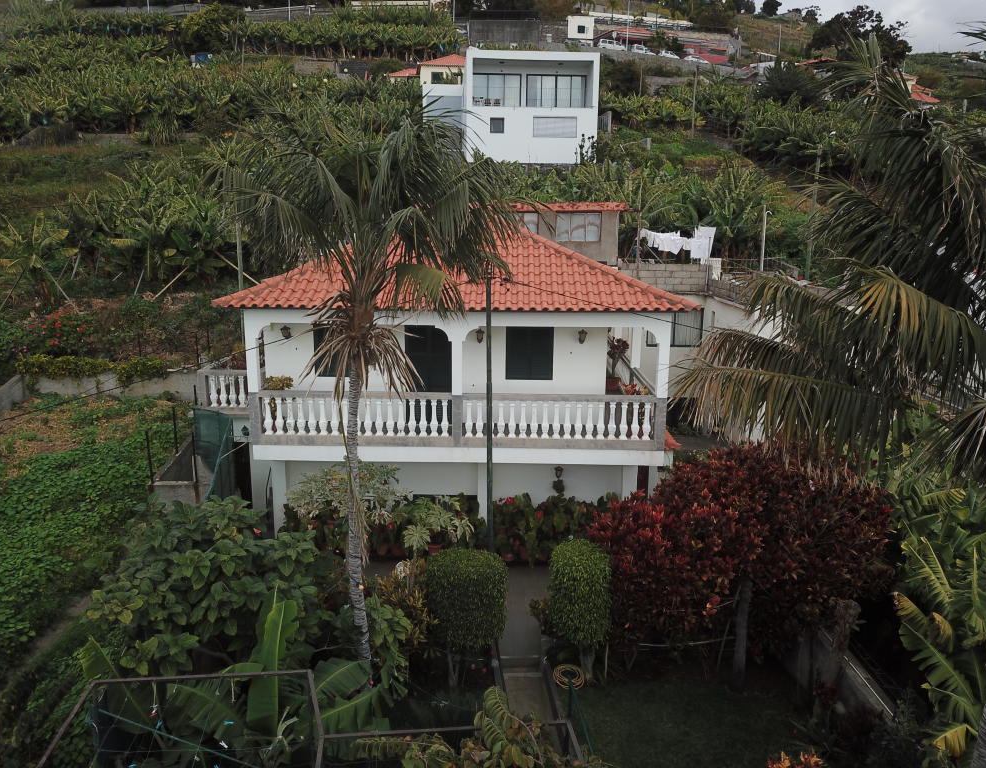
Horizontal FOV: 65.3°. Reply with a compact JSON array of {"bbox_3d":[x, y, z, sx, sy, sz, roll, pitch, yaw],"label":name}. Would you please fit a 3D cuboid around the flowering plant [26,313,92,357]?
[{"bbox_3d":[-11.476,-1.329,20.360,1.600,1.100,1.200,0,9,0],"label":"flowering plant"}]

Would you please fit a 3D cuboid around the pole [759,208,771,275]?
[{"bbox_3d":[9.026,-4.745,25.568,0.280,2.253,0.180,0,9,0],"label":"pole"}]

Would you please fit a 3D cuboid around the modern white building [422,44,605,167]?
[{"bbox_3d":[1.327,-18.811,55.152,11.800,7.100,9.500,-1,10,-7],"label":"modern white building"}]

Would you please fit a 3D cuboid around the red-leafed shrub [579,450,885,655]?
[{"bbox_3d":[3.846,2.614,12.402,4.300,3.250,3.100,0,9,0],"label":"red-leafed shrub"}]

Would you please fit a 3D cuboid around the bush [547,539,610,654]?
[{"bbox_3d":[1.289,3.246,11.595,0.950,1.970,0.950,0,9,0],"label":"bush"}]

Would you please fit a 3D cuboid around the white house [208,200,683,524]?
[{"bbox_3d":[-0.570,-0.695,19.452,9.400,7.350,8.800,1,10,3],"label":"white house"}]

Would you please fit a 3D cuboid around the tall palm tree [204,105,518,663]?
[{"bbox_3d":[-1.858,0.420,11.122,4.300,8.400,4.200,0,9,0],"label":"tall palm tree"}]

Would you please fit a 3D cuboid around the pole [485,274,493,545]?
[{"bbox_3d":[-0.065,0.796,14.328,0.130,5.900,0.130,0,9,0],"label":"pole"}]

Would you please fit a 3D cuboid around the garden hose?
[{"bbox_3d":[1.127,4.365,11.478,0.460,0.200,0.420,0,9,0],"label":"garden hose"}]

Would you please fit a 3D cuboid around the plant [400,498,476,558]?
[{"bbox_3d":[-1.059,2.853,14.672,1.400,1.230,1.200,0,9,0],"label":"plant"}]

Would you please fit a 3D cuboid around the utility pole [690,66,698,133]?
[{"bbox_3d":[16.933,-23.855,64.954,0.300,5.528,0.300,0,9,0],"label":"utility pole"}]

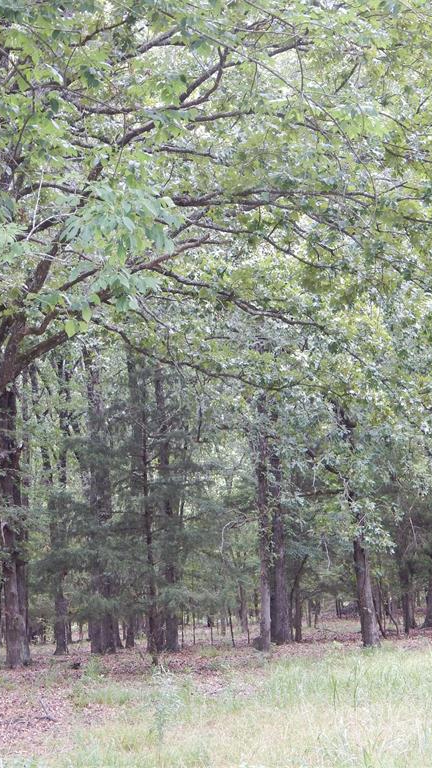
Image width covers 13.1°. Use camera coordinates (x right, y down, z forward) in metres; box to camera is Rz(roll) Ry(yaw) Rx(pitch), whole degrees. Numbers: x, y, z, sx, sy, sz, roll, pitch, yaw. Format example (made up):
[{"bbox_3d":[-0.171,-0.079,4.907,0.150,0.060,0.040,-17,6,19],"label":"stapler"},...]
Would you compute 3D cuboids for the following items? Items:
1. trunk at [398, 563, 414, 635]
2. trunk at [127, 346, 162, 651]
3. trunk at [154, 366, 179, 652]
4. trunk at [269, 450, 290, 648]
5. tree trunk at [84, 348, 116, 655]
[{"bbox_3d":[5.365,6.011,53.112,0.427,1.959,0.382,0,-7,0],"label":"trunk"},{"bbox_3d":[-1.684,2.805,44.408,0.756,7.153,0.546,0,-7,0],"label":"trunk"},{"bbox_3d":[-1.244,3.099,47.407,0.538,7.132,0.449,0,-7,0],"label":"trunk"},{"bbox_3d":[1.592,4.035,47.276,0.521,4.848,0.493,0,-7,0],"label":"trunk"},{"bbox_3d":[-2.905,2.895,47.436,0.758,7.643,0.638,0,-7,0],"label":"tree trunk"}]

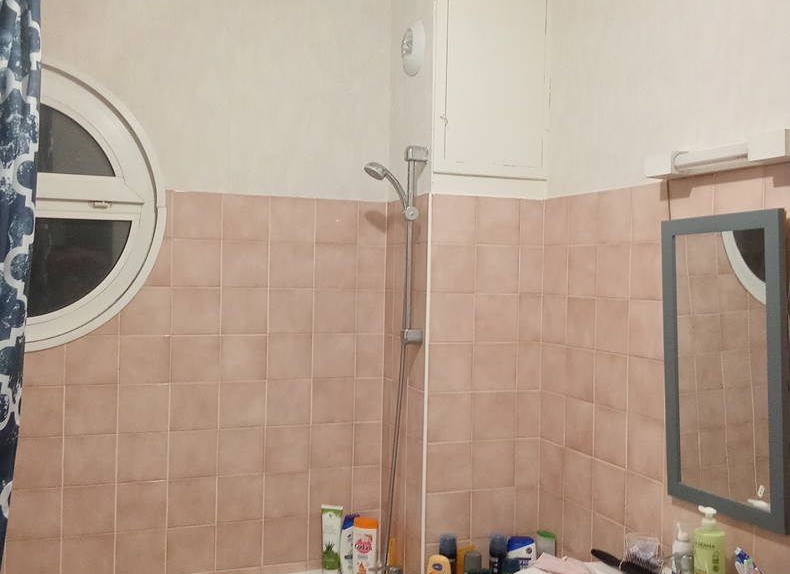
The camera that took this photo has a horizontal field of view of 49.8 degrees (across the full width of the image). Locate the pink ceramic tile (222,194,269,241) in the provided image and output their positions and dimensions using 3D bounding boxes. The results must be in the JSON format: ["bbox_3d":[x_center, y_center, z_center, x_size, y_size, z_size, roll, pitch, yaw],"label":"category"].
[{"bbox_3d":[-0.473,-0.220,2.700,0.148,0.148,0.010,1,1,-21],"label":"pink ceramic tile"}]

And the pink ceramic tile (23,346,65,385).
[{"bbox_3d":[-1.054,0.227,2.527,0.146,0.136,0.010,1,1,-21],"label":"pink ceramic tile"}]

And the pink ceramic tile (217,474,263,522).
[{"bbox_3d":[-0.492,0.675,2.719,0.148,0.149,0.010,1,1,-21],"label":"pink ceramic tile"}]

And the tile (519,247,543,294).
[{"bbox_3d":[0.431,-0.054,2.708,0.084,0.150,0.010,1,1,-21],"label":"tile"}]

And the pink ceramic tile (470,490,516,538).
[{"bbox_3d":[0.302,0.705,2.650,0.149,0.149,0.010,1,1,-21],"label":"pink ceramic tile"}]

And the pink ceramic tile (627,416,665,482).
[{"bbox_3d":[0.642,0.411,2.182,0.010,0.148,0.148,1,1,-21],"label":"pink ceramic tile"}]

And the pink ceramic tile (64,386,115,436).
[{"bbox_3d":[-0.926,0.376,2.608,0.150,0.150,0.010,1,1,-21],"label":"pink ceramic tile"}]

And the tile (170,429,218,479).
[{"bbox_3d":[-0.630,0.523,2.663,0.150,0.149,0.010,1,1,-21],"label":"tile"}]

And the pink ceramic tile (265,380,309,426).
[{"bbox_3d":[-0.349,0.383,2.799,0.149,0.149,0.010,1,1,-21],"label":"pink ceramic tile"}]

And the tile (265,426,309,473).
[{"bbox_3d":[-0.358,0.539,2.828,0.150,0.150,0.010,1,1,-21],"label":"tile"}]

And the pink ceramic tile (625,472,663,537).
[{"bbox_3d":[0.648,0.567,2.212,0.009,0.149,0.149,1,1,-21],"label":"pink ceramic tile"}]

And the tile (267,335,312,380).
[{"bbox_3d":[-0.347,0.232,2.797,0.150,0.150,0.010,1,1,-21],"label":"tile"}]

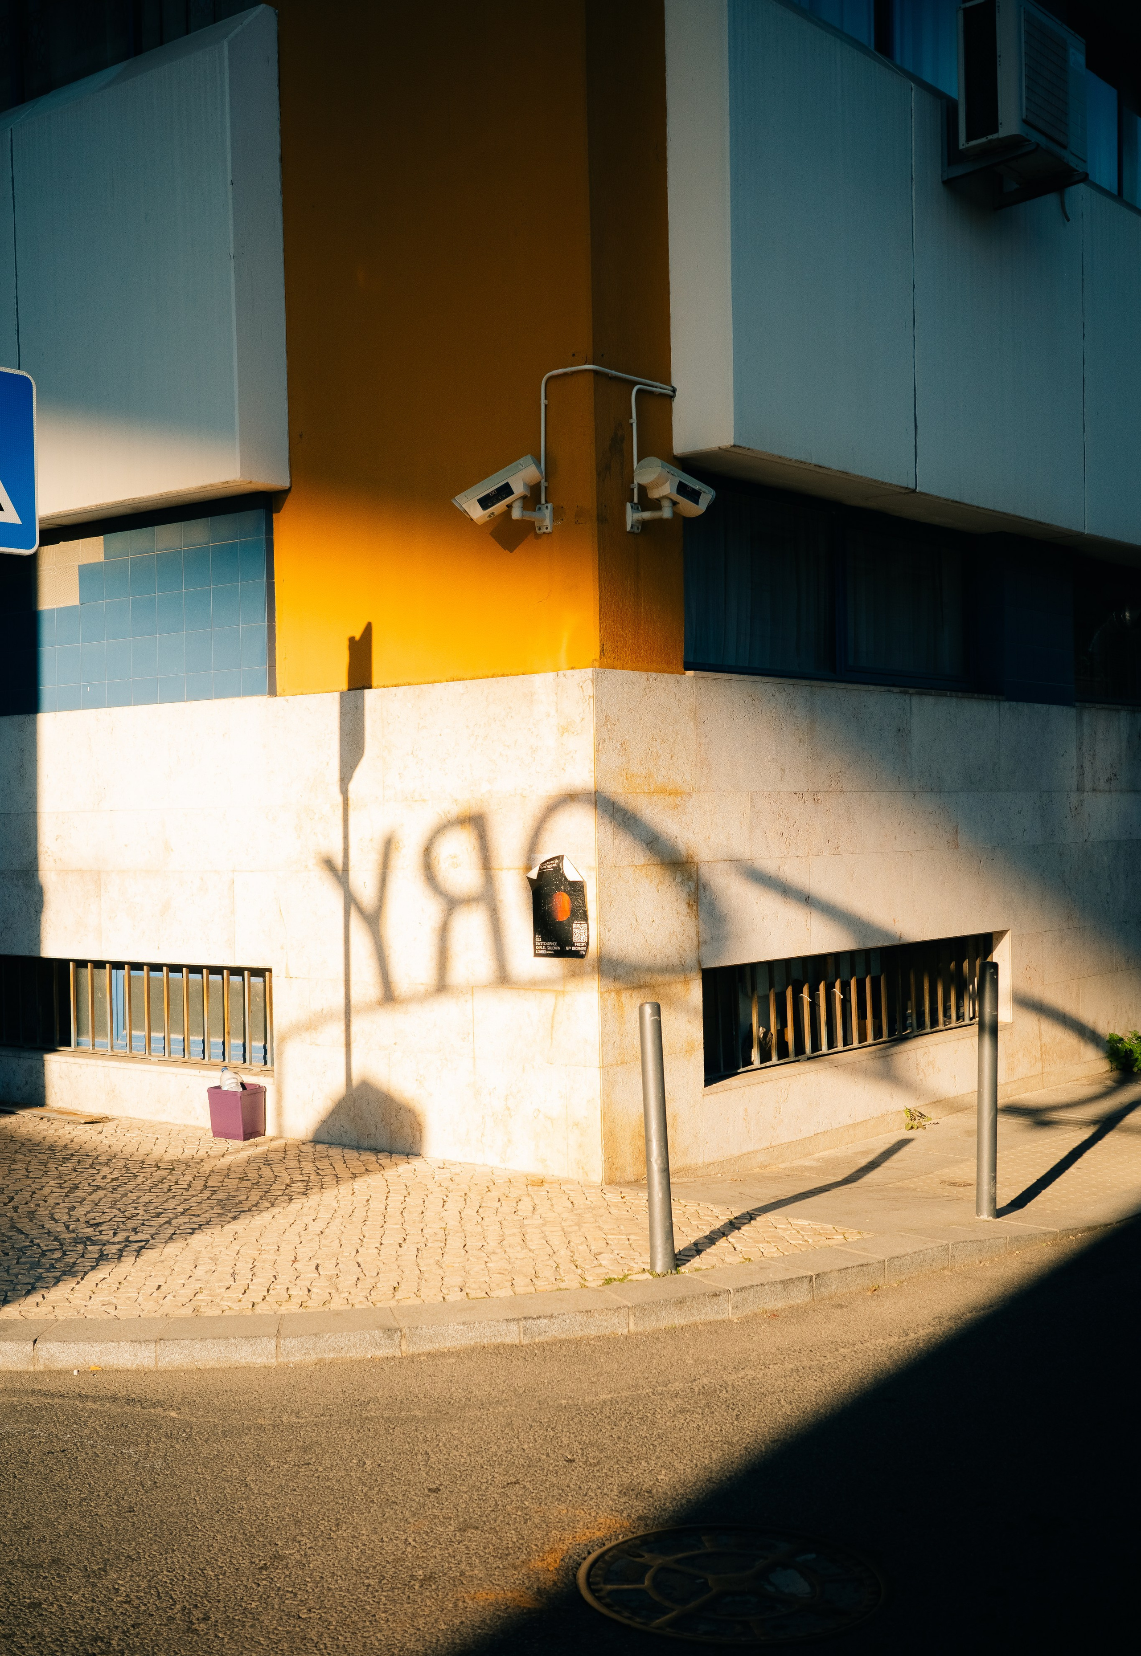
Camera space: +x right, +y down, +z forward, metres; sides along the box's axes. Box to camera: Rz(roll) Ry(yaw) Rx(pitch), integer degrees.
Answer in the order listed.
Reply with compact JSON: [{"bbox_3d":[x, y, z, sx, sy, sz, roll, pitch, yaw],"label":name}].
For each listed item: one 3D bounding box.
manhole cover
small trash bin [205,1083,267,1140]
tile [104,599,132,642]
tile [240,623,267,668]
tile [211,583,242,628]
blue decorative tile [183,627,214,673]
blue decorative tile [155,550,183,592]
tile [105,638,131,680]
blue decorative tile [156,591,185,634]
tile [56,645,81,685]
[{"bbox_3d":[0.337,1.588,3.979,0.637,0.040,0.637,-1,0,0],"label":"manhole cover"},{"bbox_3d":[-1.597,1.354,9.097,0.238,0.237,0.165,-1,0,37],"label":"small trash bin"},{"bbox_3d":[-2.287,-1.055,9.618,0.200,0.200,0.010,-1,1,38],"label":"tile"},{"bbox_3d":[-1.465,-0.839,8.813,0.182,0.198,0.010,-1,0,39],"label":"tile"},{"bbox_3d":[-1.615,-1.037,8.929,0.194,0.198,0.010,-1,0,39],"label":"tile"},{"bbox_3d":[-1.821,-0.864,9.329,0.198,0.200,0.010,-1,0,37],"label":"blue decorative tile"},{"bbox_3d":[-1.973,-1.261,9.364,0.200,0.200,0.010,-1,1,38],"label":"blue decorative tile"},{"bbox_3d":[-2.299,-0.850,9.685,0.198,0.200,0.010,-1,0,37],"label":"tile"},{"bbox_3d":[-1.987,-1.068,9.448,0.198,0.200,0.010,-1,0,37],"label":"blue decorative tile"},{"bbox_3d":[-2.617,-0.843,9.922,0.198,0.200,0.010,-1,0,37],"label":"tile"}]

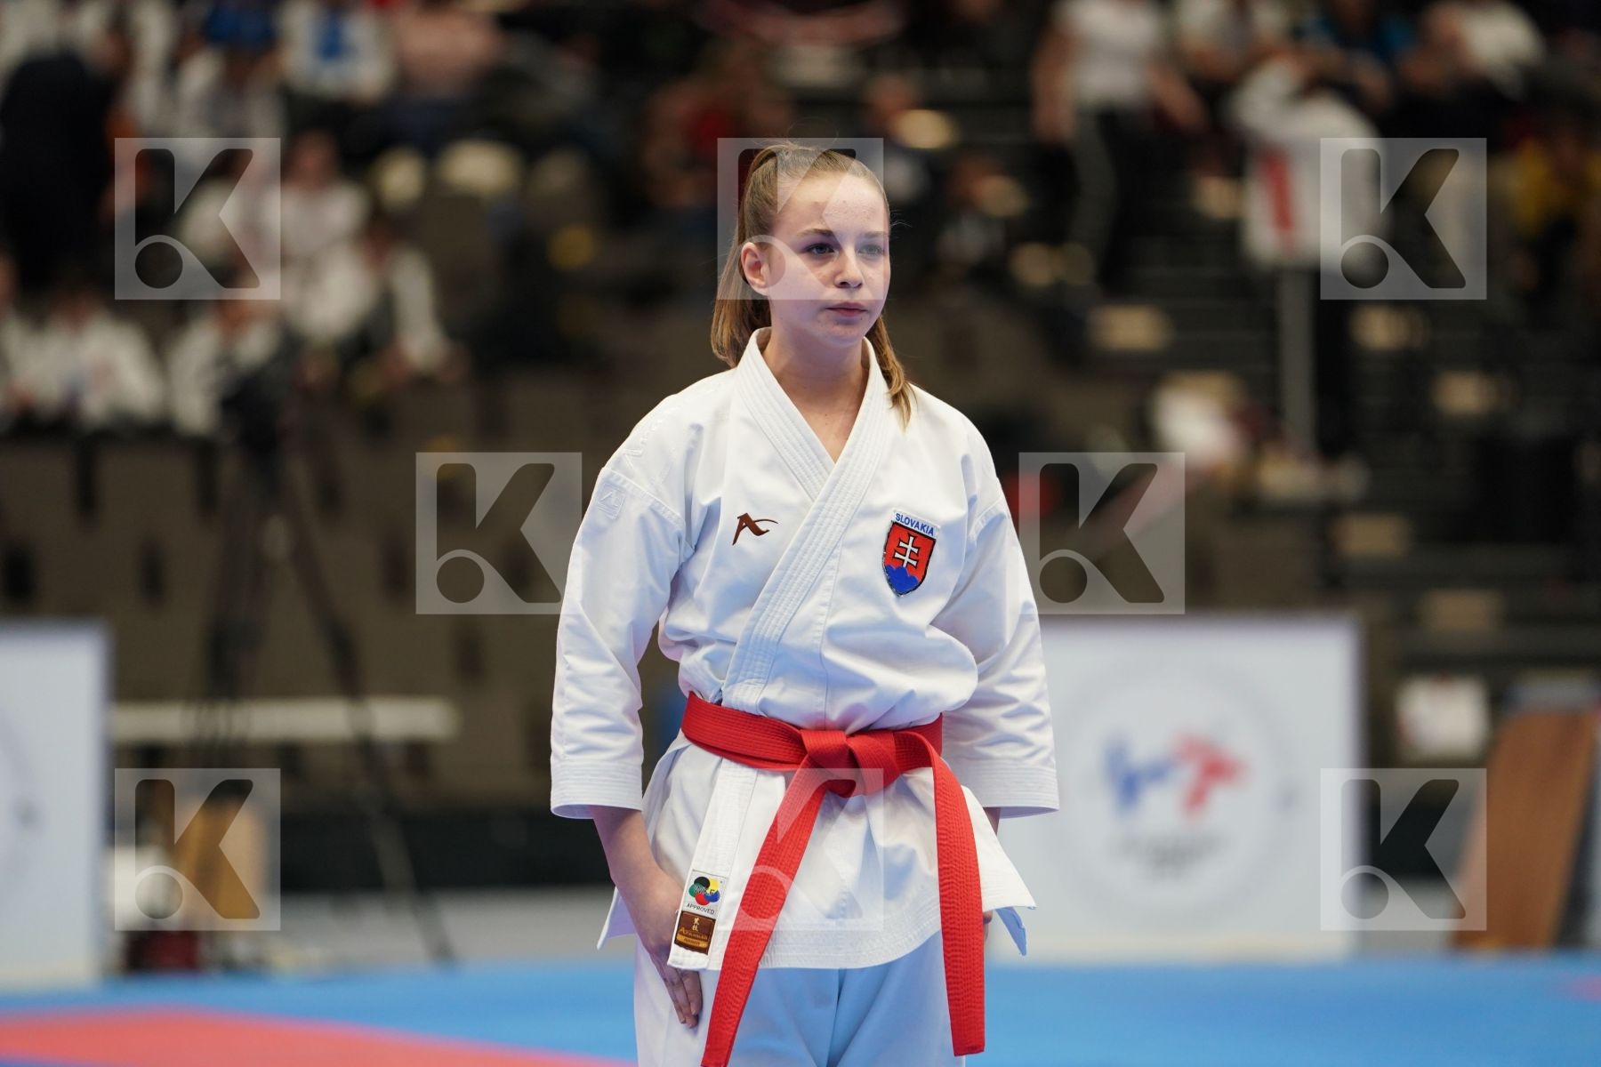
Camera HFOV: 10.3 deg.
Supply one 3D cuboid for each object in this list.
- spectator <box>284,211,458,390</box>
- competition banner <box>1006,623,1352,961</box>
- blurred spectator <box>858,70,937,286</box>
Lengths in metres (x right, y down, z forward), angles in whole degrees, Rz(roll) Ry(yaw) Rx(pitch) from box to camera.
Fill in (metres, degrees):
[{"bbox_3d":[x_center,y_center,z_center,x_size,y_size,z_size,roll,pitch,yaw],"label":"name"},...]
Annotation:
[{"bbox_3d":[-1.730,-0.720,36.000,0.680,1.180,0.750,0,0,-3],"label":"spectator"},{"bbox_3d":[0.914,0.650,21.700,0.950,0.860,0.070,0,1,-20],"label":"competition banner"},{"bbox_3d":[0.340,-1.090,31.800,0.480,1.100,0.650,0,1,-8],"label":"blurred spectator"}]

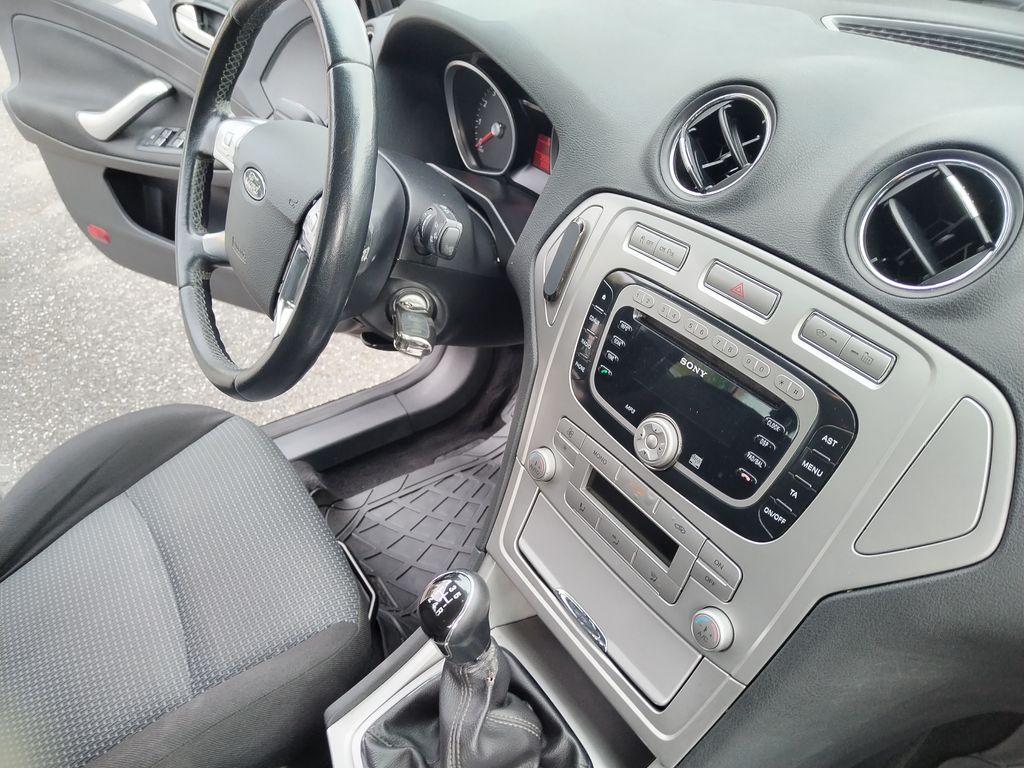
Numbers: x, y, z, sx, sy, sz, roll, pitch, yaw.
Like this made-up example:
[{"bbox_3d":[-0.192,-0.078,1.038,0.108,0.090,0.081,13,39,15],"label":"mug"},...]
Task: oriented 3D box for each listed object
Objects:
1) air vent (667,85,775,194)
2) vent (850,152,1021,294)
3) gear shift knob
[{"bbox_3d":[0.146,-0.164,0.542,0.032,0.085,0.085,22,14,-44],"label":"air vent"},{"bbox_3d":[0.234,-0.087,0.426,0.032,0.085,0.085,22,14,-44],"label":"vent"},{"bbox_3d":[-0.037,0.154,0.512,0.049,0.068,0.047,-27,41,-21],"label":"gear shift knob"}]

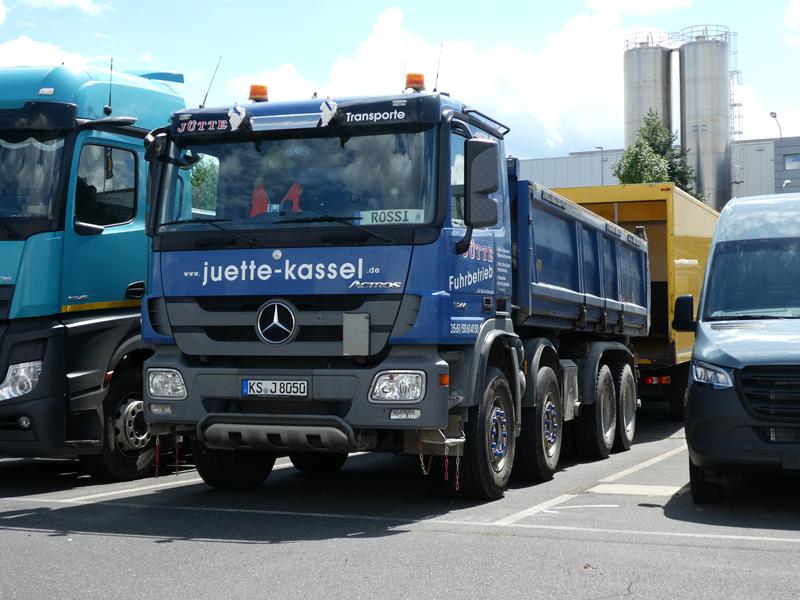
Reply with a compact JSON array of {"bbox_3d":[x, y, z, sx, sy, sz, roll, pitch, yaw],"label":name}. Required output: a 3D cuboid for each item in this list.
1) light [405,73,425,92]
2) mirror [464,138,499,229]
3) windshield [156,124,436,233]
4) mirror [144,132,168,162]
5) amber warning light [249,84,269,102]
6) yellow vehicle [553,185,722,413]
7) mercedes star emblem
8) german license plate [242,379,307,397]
[{"bbox_3d":[0.118,-1.681,8.946,0.143,0.155,0.143,0,-3,0],"label":"light"},{"bbox_3d":[0.586,-0.830,8.263,0.230,0.610,0.150,-1,-3,22],"label":"mirror"},{"bbox_3d":[-0.832,-0.886,8.512,2.250,0.790,0.230,-1,-12,22],"label":"windshield"},{"bbox_3d":[-1.941,-1.216,9.212,0.200,0.240,0.140,-1,-3,22],"label":"mirror"},{"bbox_3d":[-1.156,-1.682,9.458,0.143,0.155,0.143,0,-3,0],"label":"amber warning light"},{"bbox_3d":[4.854,0.237,22.504,2.520,3.740,8.500,-1,-3,23],"label":"yellow vehicle"},{"bbox_3d":[-0.895,0.166,8.271,0.300,0.300,0.050,-1,-3,22],"label":"mercedes star emblem"},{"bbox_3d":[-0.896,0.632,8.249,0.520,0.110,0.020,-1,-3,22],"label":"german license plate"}]

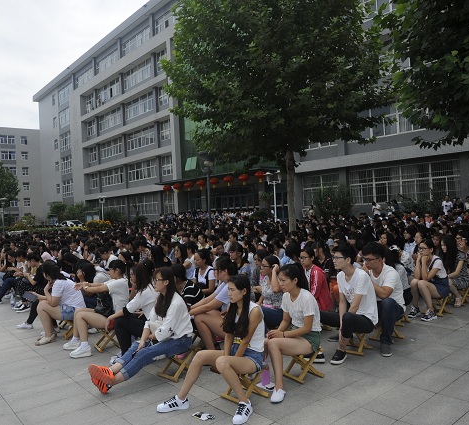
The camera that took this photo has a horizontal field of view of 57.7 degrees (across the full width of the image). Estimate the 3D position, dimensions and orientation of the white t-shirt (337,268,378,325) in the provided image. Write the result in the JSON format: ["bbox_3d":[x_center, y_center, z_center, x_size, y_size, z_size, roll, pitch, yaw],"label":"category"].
[{"bbox_3d":[1.252,0.884,4.489,0.486,0.628,0.567,-3,0,45],"label":"white t-shirt"}]

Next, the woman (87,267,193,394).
[{"bbox_3d":[-0.854,1.073,4.032,1.094,1.094,0.506,-3,0,-40],"label":"woman"}]

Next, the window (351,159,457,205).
[{"bbox_3d":[8.624,-1.441,22.181,0.140,1.873,6.031,-3,0,-40],"label":"window"}]

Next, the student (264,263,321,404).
[{"bbox_3d":[0.493,1.004,3.831,0.476,1.094,0.780,-3,0,43],"label":"student"}]

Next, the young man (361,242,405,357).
[{"bbox_3d":[1.618,0.900,4.826,0.810,1.185,0.648,-3,0,-43],"label":"young man"}]

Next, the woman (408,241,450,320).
[{"bbox_3d":[2.744,0.887,5.918,0.780,1.094,0.506,-3,0,-44],"label":"woman"}]

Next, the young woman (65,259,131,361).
[{"bbox_3d":[-1.694,1.139,5.271,0.851,1.043,0.486,-3,0,-40],"label":"young woman"}]

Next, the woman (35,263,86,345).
[{"bbox_3d":[-2.384,1.163,5.800,0.770,1.063,0.486,-3,0,-40],"label":"woman"}]

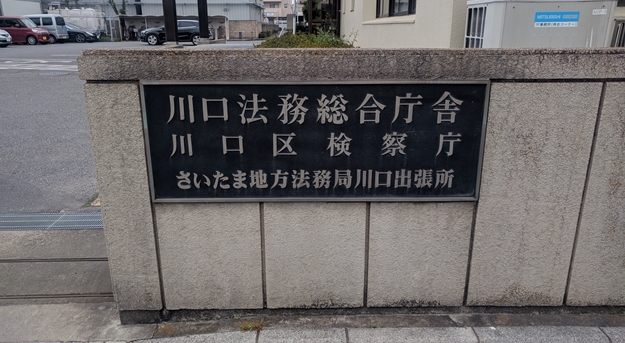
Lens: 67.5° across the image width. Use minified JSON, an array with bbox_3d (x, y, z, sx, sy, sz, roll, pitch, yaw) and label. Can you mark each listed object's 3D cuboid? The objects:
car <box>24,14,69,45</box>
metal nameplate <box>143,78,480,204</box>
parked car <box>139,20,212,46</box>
[{"bbox_3d":[-18.600,-9.556,31.390,3.395,1.880,1.475,0,17,-1],"label":"car"},{"bbox_3d":[0.017,-0.124,2.070,1.485,0.548,0.040,0,17,-1],"label":"metal nameplate"},{"bbox_3d":[-8.310,-8.600,28.893,4.380,1.500,1.790,0,17,-1],"label":"parked car"}]

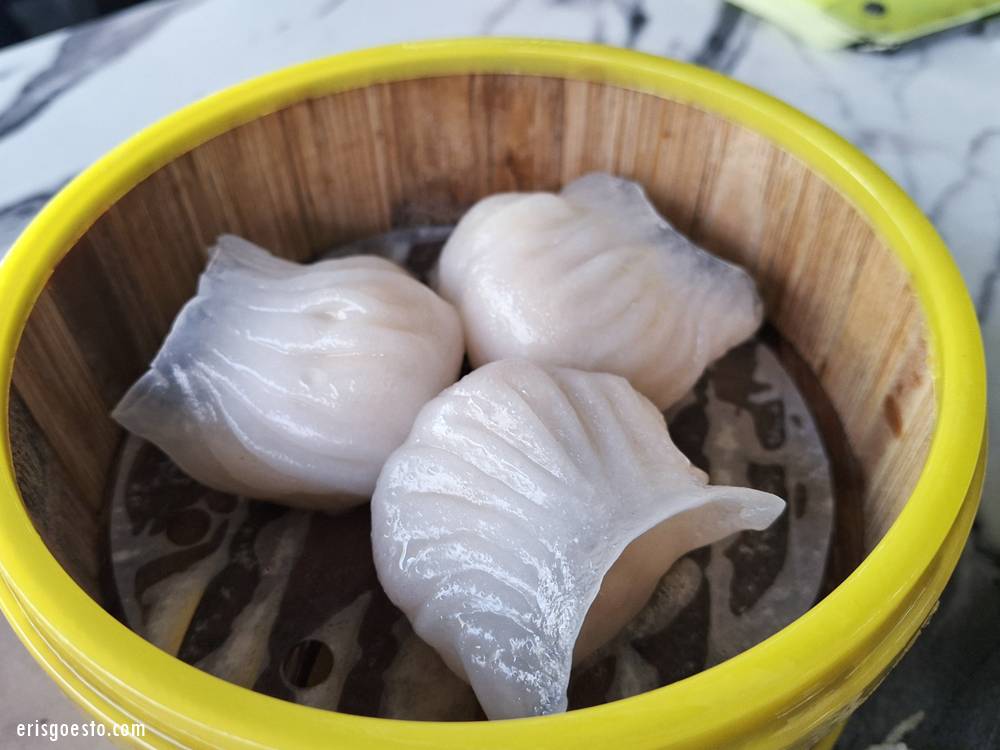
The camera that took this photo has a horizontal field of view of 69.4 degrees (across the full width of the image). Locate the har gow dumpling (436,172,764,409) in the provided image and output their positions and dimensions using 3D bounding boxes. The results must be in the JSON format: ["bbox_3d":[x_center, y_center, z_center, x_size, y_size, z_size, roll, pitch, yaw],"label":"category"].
[{"bbox_3d":[0.017,-0.018,0.153,0.051,0.031,0.059,-30,55,-22],"label":"har gow dumpling"}]

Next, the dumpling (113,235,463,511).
[{"bbox_3d":[-0.038,-0.004,0.142,0.058,0.031,0.056,6,50,6],"label":"dumpling"}]

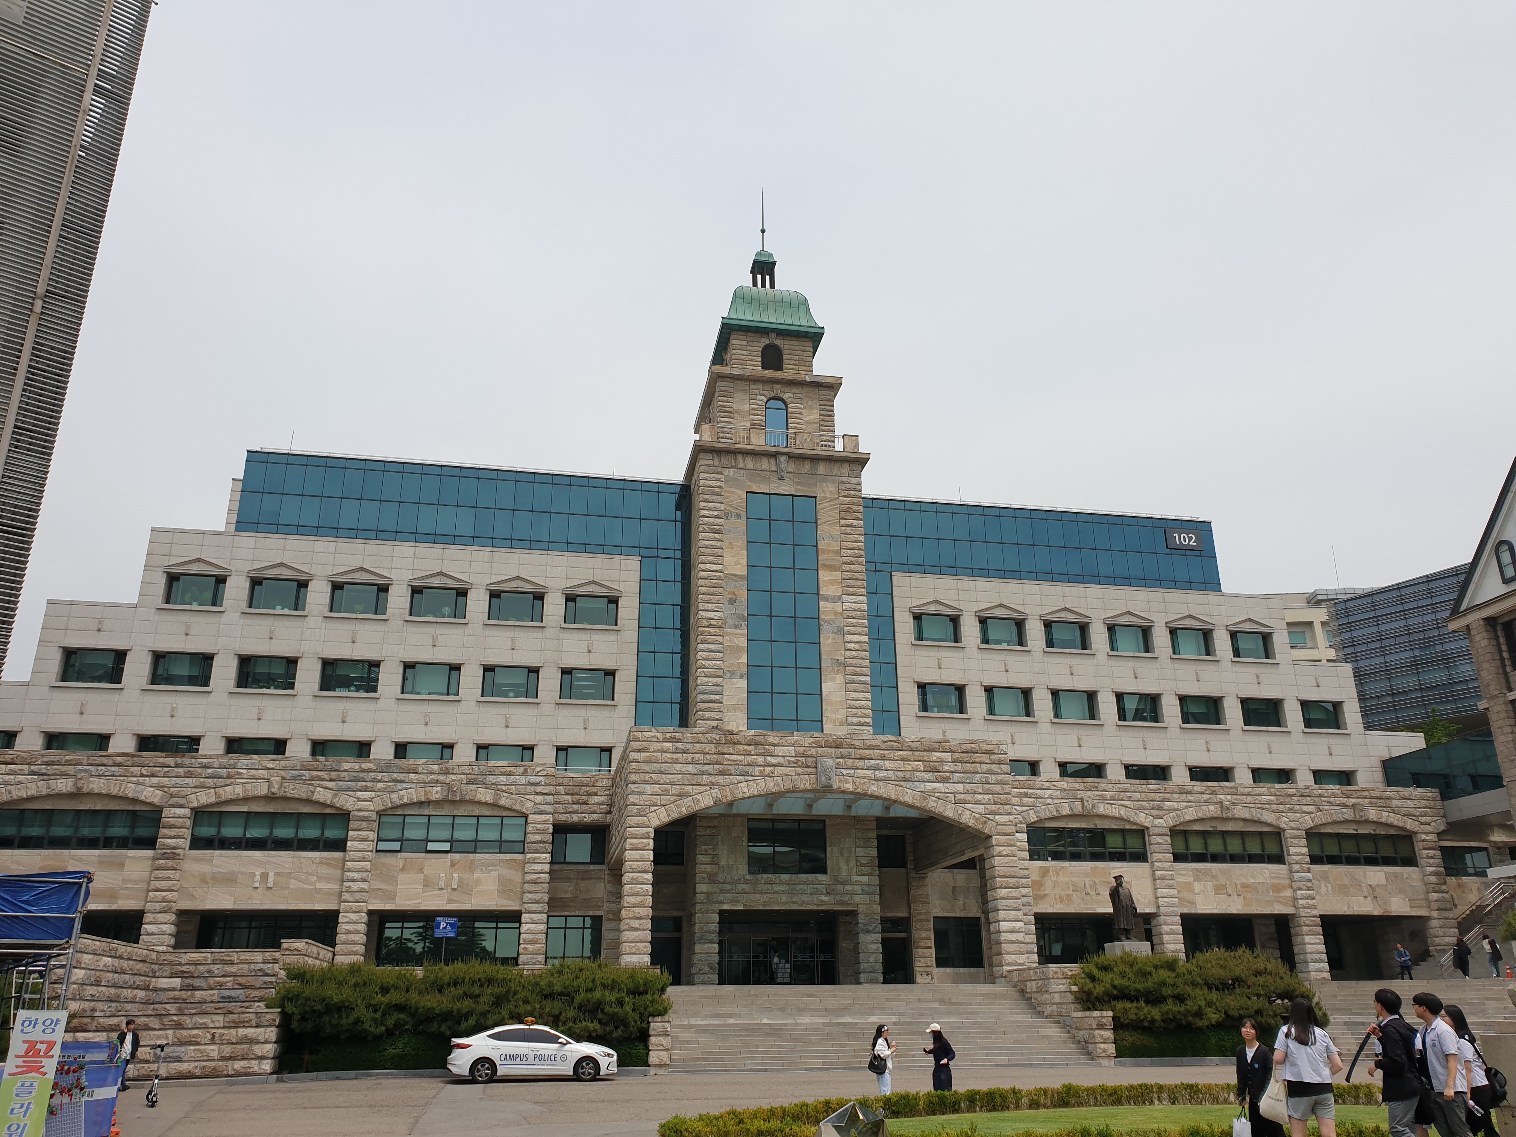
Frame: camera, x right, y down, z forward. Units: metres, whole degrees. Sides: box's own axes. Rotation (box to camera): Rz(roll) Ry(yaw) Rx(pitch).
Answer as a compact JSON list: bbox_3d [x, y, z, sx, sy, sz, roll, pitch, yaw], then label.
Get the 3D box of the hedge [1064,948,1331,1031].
[{"bbox_3d":[14.790,14.178,38.462,8.800,2.550,3.000,3,-21,-10],"label":"hedge"}]

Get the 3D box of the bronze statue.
[{"bbox_3d":[14.118,13.078,43.954,1.060,2.487,0.800,3,-21,-10],"label":"bronze statue"}]

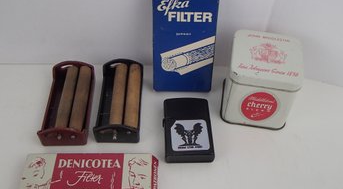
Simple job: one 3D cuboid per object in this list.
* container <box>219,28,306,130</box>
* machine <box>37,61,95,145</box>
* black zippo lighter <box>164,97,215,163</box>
[{"bbox_3d":[0.077,-0.012,0.316,0.058,0.059,0.058,8,50,5],"label":"container"},{"bbox_3d":[-0.088,0.006,0.317,0.038,0.027,0.073,-1,49,-3],"label":"machine"},{"bbox_3d":[0.013,0.029,0.309,0.039,0.013,0.058,0,49,-2],"label":"black zippo lighter"}]

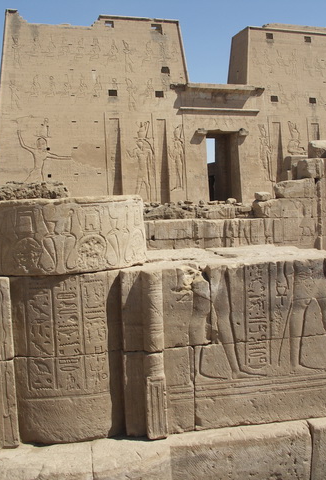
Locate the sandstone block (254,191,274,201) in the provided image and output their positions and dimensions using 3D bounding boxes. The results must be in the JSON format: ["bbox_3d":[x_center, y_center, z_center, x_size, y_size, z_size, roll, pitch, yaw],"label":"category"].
[{"bbox_3d":[2.299,-0.998,13.146,0.327,0.205,0.286,-4,4,-33],"label":"sandstone block"}]

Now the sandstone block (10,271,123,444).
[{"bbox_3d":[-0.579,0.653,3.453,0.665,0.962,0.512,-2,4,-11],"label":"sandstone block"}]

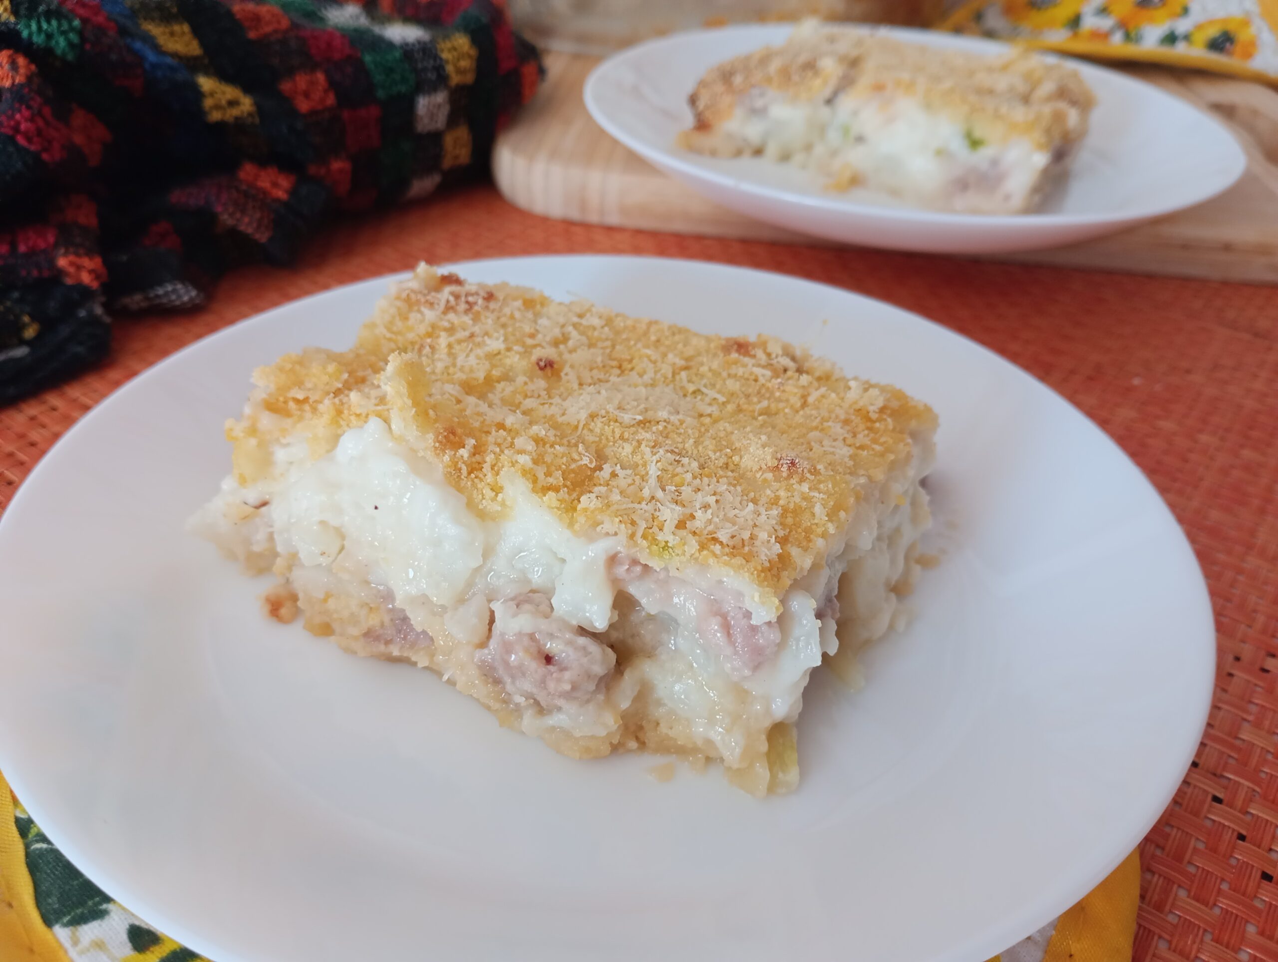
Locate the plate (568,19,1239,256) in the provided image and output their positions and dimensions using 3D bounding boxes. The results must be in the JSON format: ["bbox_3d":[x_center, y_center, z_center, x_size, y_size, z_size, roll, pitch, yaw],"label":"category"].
[{"bbox_3d":[0.103,-0.141,0.419,0.251,0.026,0.251,2,36,-1],"label":"plate"}]

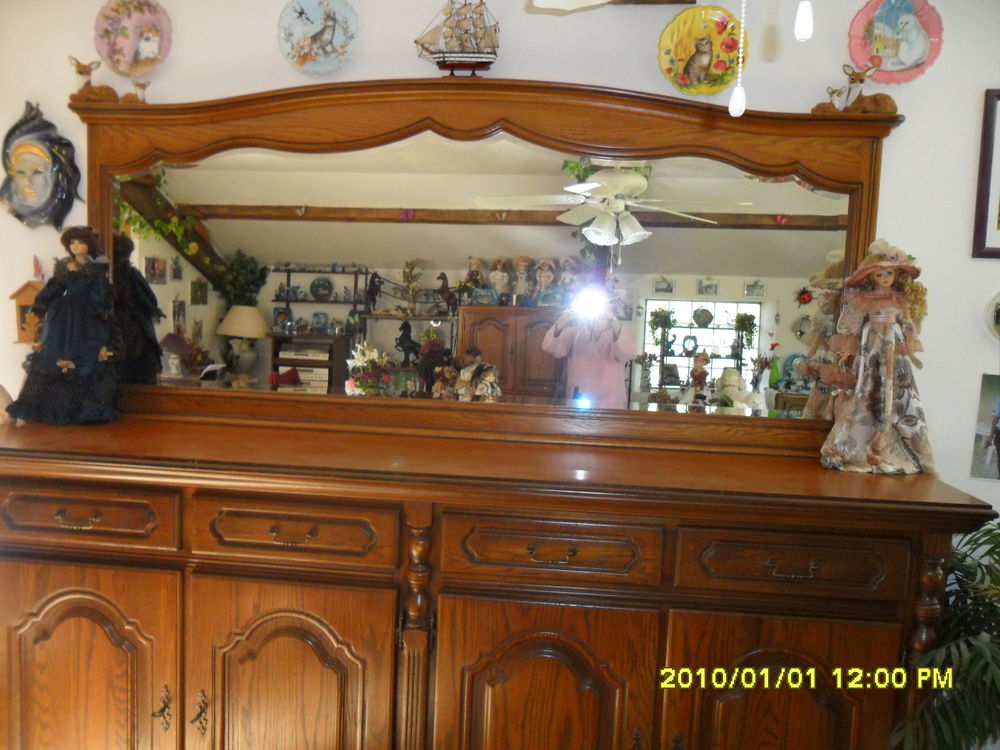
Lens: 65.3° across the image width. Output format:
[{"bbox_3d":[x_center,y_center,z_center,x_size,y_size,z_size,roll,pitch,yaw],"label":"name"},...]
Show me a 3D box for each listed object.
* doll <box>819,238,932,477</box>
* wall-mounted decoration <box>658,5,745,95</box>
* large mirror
[{"bbox_3d":[0.844,-0.044,1.728,0.220,0.502,0.170,4,5,19],"label":"doll"},{"bbox_3d":[0.479,-0.770,1.845,0.206,0.209,0.025,3,5,6],"label":"wall-mounted decoration"},{"bbox_3d":[-0.096,-0.271,1.899,1.960,0.850,0.110,3,5,6],"label":"large mirror"}]

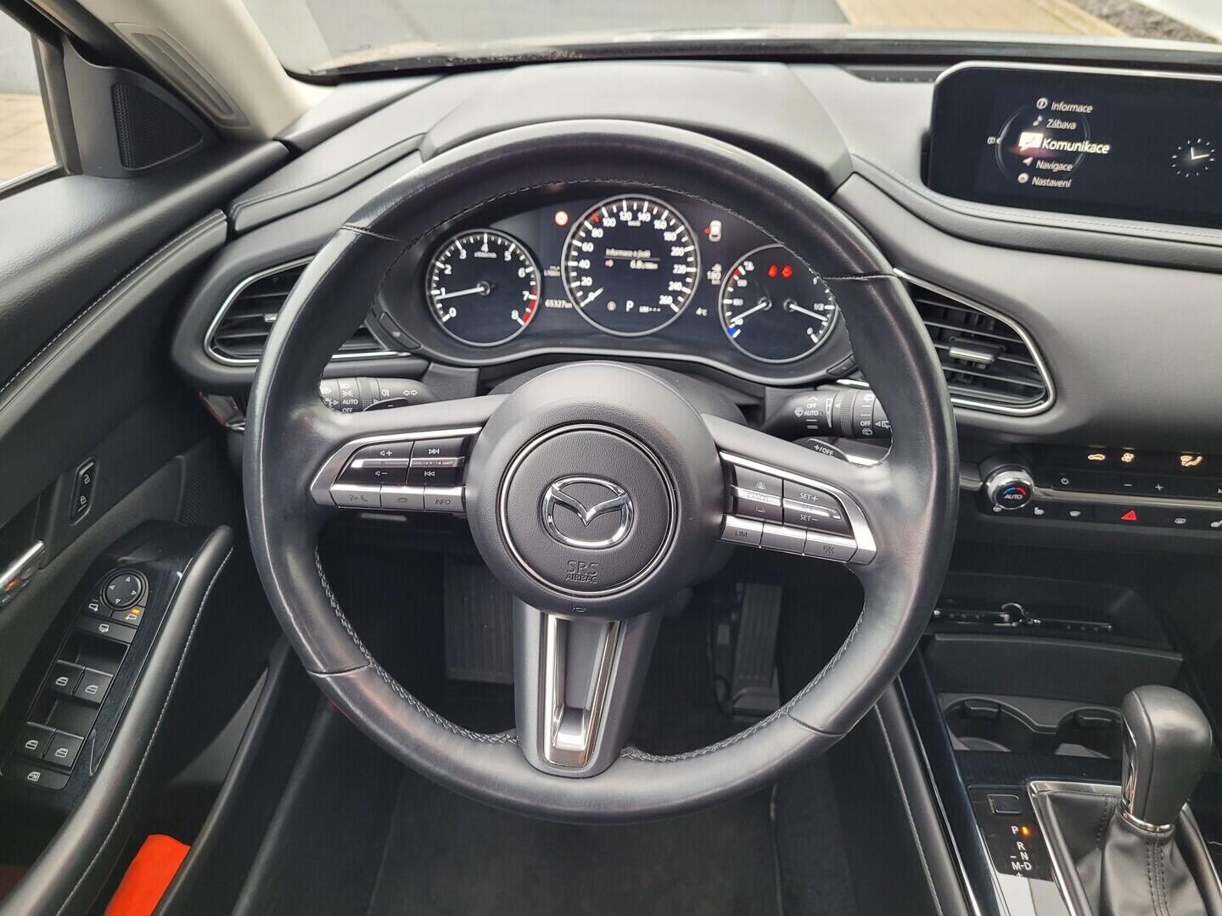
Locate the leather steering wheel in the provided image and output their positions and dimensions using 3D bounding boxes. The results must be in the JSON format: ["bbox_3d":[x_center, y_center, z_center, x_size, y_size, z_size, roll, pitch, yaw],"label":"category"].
[{"bbox_3d":[-0.008,0.015,0.501,0.372,0.372,0.095,4,10,3],"label":"leather steering wheel"}]

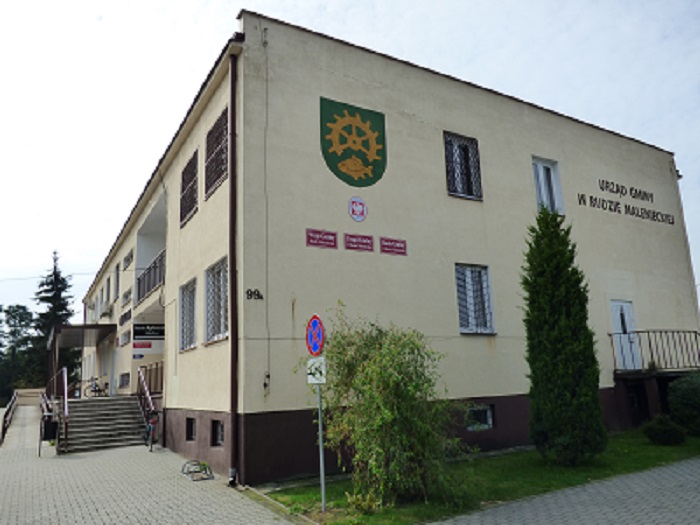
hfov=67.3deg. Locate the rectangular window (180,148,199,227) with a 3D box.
[{"bbox_3d":[-4.099,-1.885,13.494,0.060,1.600,1.600,5,-14,-30],"label":"rectangular window"}]

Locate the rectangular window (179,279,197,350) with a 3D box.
[{"bbox_3d":[-3.859,1.274,12.655,0.060,1.580,1.550,5,-14,-30],"label":"rectangular window"}]

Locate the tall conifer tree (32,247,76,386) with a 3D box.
[{"bbox_3d":[-25.485,5.592,46.018,4.600,13.540,4.600,-2,-12,0],"label":"tall conifer tree"}]

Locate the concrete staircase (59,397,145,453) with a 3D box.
[{"bbox_3d":[-7.432,4.716,15.594,2.157,1.330,2.750,5,-15,-30],"label":"concrete staircase"}]

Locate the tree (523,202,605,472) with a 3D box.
[{"bbox_3d":[4.104,1.321,10.609,1.500,5.094,1.500,5,-15,-30],"label":"tree"}]

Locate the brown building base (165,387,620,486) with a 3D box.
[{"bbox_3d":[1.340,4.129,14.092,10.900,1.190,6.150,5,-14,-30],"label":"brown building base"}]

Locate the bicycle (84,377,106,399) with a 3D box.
[{"bbox_3d":[-10.628,5.251,22.000,1.500,0.950,0.550,-8,-13,25],"label":"bicycle"}]

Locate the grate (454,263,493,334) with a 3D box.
[{"bbox_3d":[2.984,0.895,12.677,1.086,1.674,0.150,5,-15,-30],"label":"grate"}]

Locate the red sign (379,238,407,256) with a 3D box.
[{"bbox_3d":[0.951,-0.335,11.221,0.670,0.350,0.030,5,-14,-30],"label":"red sign"}]

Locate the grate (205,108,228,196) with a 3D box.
[{"bbox_3d":[-3.037,-2.496,11.853,0.070,1.518,1.748,5,-15,-30],"label":"grate"}]

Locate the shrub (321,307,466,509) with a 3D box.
[{"bbox_3d":[0.637,2.052,7.849,2.000,2.715,1.900,-2,-13,-1],"label":"shrub"}]

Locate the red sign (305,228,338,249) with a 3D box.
[{"bbox_3d":[-0.535,-0.458,10.350,0.670,0.350,0.030,5,-14,-30],"label":"red sign"}]

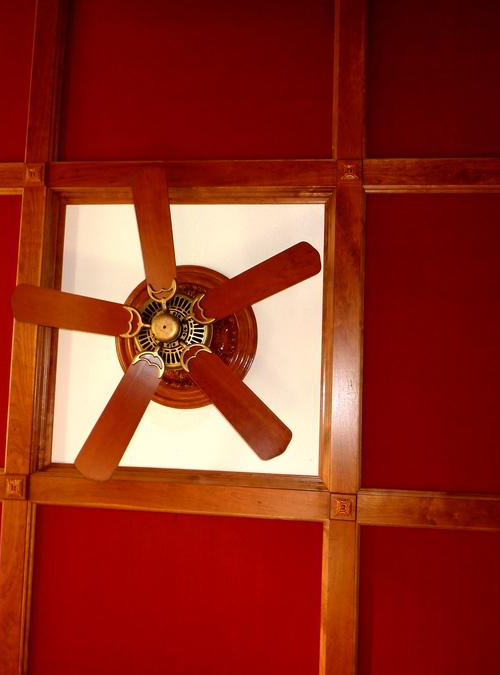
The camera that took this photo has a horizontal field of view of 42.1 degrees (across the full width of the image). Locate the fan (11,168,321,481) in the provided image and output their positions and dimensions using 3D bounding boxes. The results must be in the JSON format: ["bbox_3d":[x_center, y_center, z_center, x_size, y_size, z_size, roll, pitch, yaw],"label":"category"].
[{"bbox_3d":[-0.316,-0.040,2.636,1.240,0.400,1.240,1,-95,7],"label":"fan"}]

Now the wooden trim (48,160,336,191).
[{"bbox_3d":[-0.261,-0.706,2.828,1.270,0.045,0.119,1,-95,7],"label":"wooden trim"}]

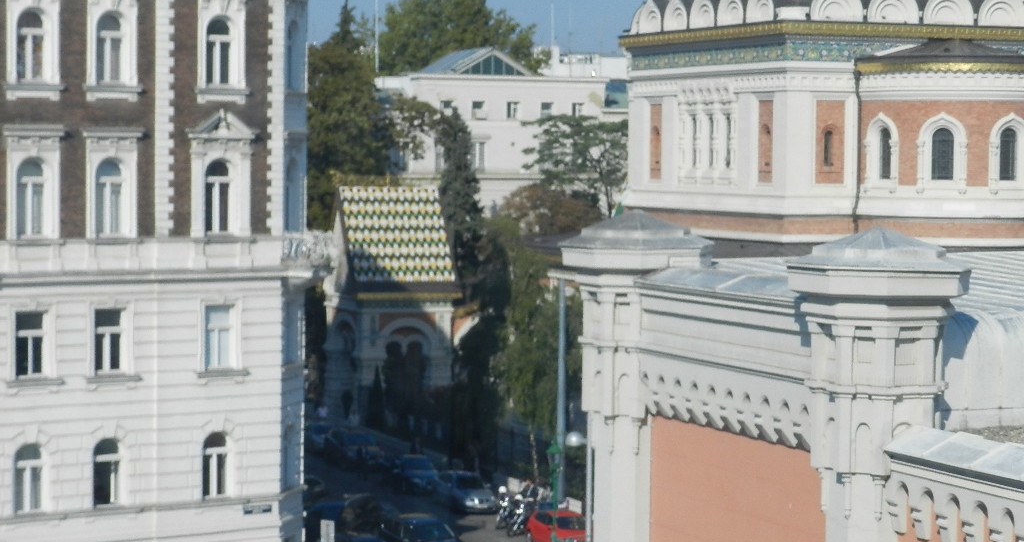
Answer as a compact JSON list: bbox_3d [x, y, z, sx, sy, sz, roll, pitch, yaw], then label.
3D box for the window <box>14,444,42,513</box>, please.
[{"bbox_3d":[-12.285,5.267,57.065,0.800,1.770,0.200,-2,4,-34],"label":"window"}]

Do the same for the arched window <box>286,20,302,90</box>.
[{"bbox_3d":[-5.925,-5.898,61.249,0.200,1.900,0.880,1,3,15],"label":"arched window"}]

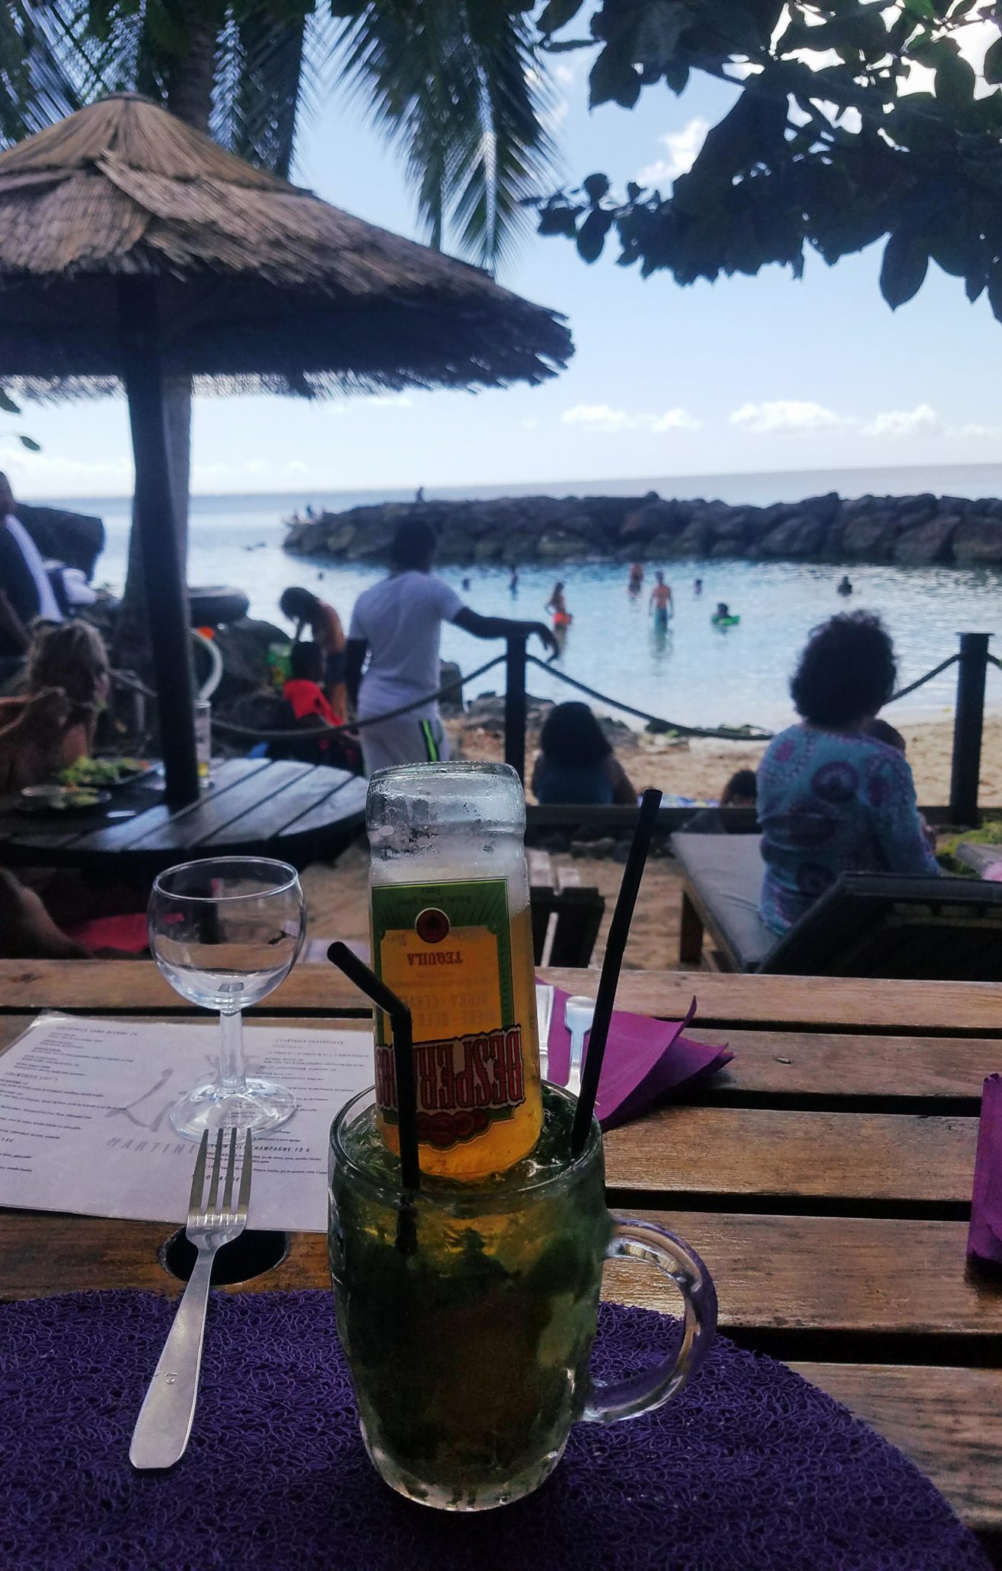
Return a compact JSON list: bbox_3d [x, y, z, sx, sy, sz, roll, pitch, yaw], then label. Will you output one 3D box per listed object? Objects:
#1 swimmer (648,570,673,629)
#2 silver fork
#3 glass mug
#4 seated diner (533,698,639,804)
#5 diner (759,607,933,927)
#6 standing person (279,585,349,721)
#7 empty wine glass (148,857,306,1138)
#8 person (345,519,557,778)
[{"bbox_3d":[2.944,-3.092,21.714,0.500,1.720,0.320,-1,14,2],"label":"swimmer"},{"bbox_3d":[-0.134,0.209,0.518,0.027,0.022,0.199,-2,20,-5],"label":"silver fork"},{"bbox_3d":[0.010,0.183,0.426,0.139,0.125,0.096,3,15,14],"label":"glass mug"},{"bbox_3d":[0.447,-0.057,6.301,0.520,0.870,0.750,0,14,6],"label":"seated diner"},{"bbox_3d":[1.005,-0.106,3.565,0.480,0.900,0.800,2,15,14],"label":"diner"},{"bbox_3d":[-1.089,-0.496,7.177,0.500,1.420,0.420,-7,15,-20],"label":"standing person"},{"bbox_3d":[-0.158,0.123,0.679,0.087,0.139,0.087,-1,14,0],"label":"empty wine glass"},{"bbox_3d":[-0.202,-0.347,5.519,0.900,1.760,0.550,5,16,25],"label":"person"}]

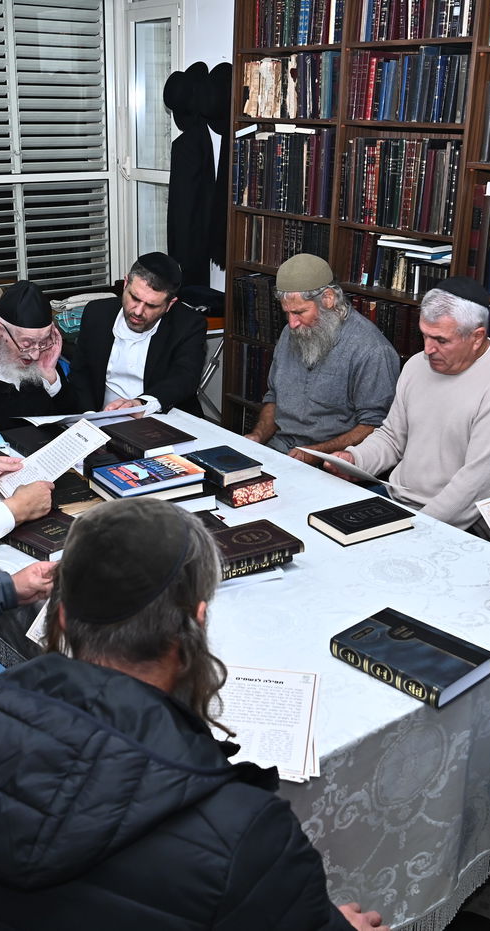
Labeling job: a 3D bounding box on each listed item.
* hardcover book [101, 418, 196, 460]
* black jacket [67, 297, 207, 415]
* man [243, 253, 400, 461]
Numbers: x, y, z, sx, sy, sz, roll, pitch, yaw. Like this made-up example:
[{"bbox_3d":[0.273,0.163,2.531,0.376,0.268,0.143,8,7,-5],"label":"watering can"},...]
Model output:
[{"bbox_3d":[-0.294,-0.072,2.845,0.184,0.055,0.260,-13,24,-35],"label":"hardcover book"},{"bbox_3d":[-0.359,-0.297,3.386,0.530,0.650,0.440,-2,20,-9],"label":"black jacket"},{"bbox_3d":[0.137,-0.012,3.086,0.580,1.320,0.800,19,26,40],"label":"man"}]

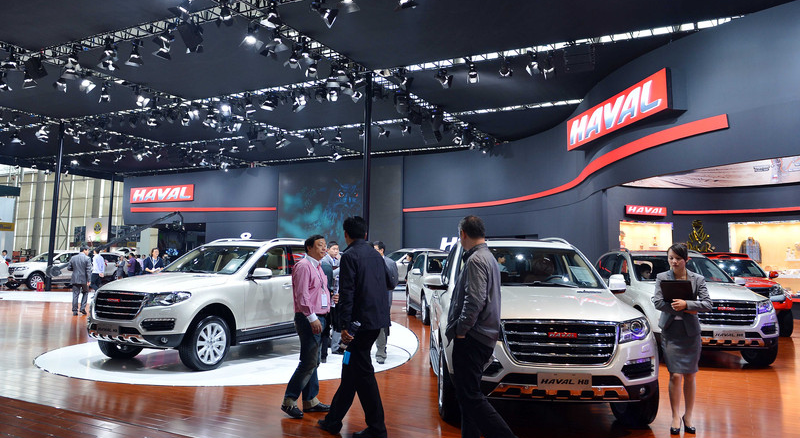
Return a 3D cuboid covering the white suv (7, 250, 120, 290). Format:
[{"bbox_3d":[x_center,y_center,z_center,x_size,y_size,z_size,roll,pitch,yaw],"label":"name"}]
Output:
[{"bbox_3d":[-16.609,2.474,25.909,1.990,1.790,4.750,-2,-6,26],"label":"white suv"}]

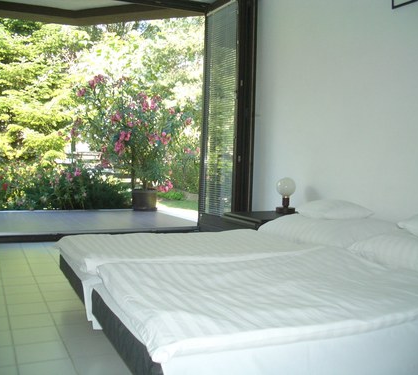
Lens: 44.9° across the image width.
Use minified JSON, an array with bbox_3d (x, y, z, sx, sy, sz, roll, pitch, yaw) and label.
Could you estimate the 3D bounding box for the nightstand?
[{"bbox_3d":[0.482,0.395,3.829,0.600,0.350,0.440,0,4,-25],"label":"nightstand"}]

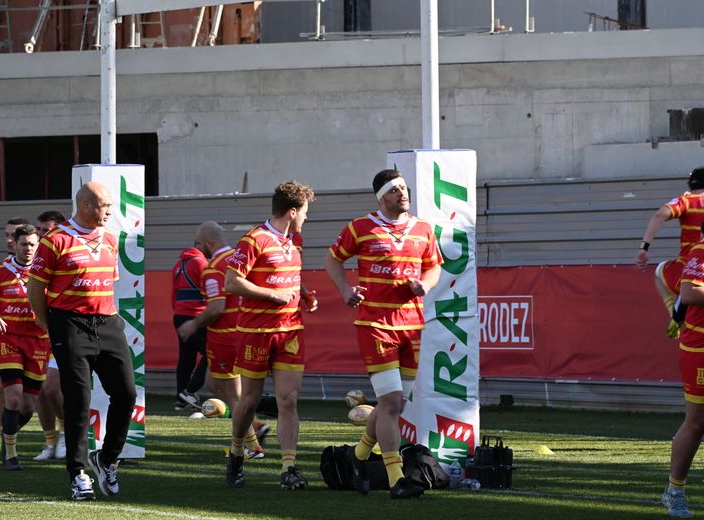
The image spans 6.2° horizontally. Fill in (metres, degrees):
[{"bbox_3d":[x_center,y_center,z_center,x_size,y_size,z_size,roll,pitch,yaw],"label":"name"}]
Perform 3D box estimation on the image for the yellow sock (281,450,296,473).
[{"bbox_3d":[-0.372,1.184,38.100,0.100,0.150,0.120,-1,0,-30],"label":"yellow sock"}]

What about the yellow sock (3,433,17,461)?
[{"bbox_3d":[-2.319,1.265,44.000,0.090,0.195,0.110,0,0,-27],"label":"yellow sock"}]

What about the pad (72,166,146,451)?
[{"bbox_3d":[-1.710,0.364,45.700,0.405,2.050,0.405,0,0,-23],"label":"pad"}]

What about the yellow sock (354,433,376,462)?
[{"bbox_3d":[0.075,1.082,37.400,0.090,0.165,0.110,0,36,-37],"label":"yellow sock"}]

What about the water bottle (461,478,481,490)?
[{"bbox_3d":[0.684,1.295,37.500,0.065,0.065,0.200,0,0,-25],"label":"water bottle"}]

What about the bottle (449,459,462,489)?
[{"bbox_3d":[0.624,1.281,38.900,0.067,0.183,0.067,0,0,0],"label":"bottle"}]

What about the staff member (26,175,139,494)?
[{"bbox_3d":[-1.518,0.456,36.600,0.600,1.790,0.480,-1,0,-25],"label":"staff member"}]

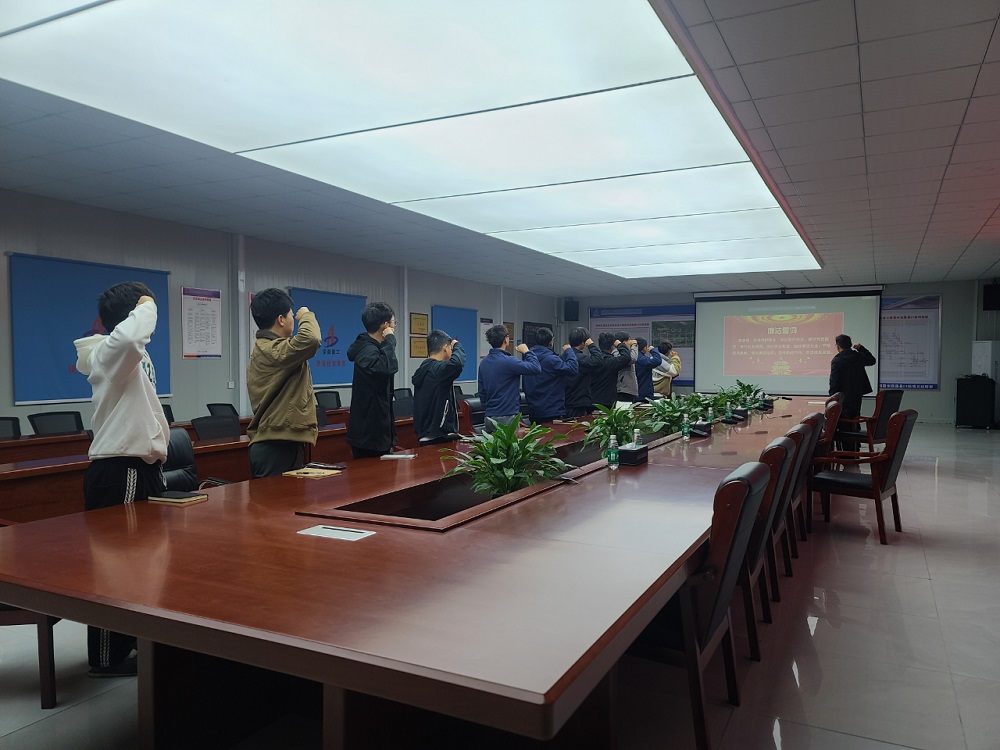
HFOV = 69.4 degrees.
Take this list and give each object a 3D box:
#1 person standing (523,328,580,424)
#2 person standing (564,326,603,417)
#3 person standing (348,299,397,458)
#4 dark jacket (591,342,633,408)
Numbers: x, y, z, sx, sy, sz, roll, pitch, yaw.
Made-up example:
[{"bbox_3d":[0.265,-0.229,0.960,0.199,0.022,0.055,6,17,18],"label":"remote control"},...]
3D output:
[{"bbox_3d":[0.522,0.369,7.610,0.480,1.759,0.580,-1,2,-43],"label":"person standing"},{"bbox_3d":[0.970,0.329,8.488,0.460,1.797,0.560,-1,2,-40],"label":"person standing"},{"bbox_3d":[-0.864,0.425,4.925,0.420,1.790,0.500,0,1,-16],"label":"person standing"},{"bbox_3d":[1.408,0.007,9.283,0.460,0.849,0.560,-1,2,-42],"label":"dark jacket"}]

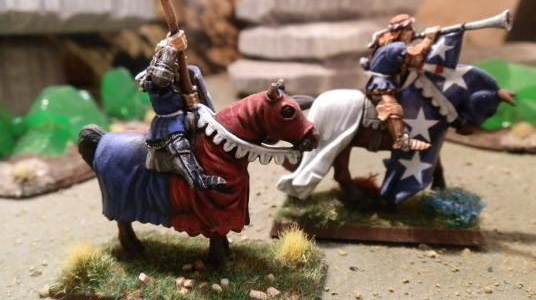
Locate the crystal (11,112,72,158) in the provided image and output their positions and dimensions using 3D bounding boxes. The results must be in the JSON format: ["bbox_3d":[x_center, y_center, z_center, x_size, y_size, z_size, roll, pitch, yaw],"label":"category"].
[{"bbox_3d":[-0.104,-0.007,0.200,0.026,0.020,0.020,-4,11,-17],"label":"crystal"}]

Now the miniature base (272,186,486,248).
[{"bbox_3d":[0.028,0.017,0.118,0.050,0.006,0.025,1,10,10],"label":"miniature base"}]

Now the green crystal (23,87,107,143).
[{"bbox_3d":[-0.103,-0.018,0.222,0.042,0.028,0.028,-4,11,-17],"label":"green crystal"}]

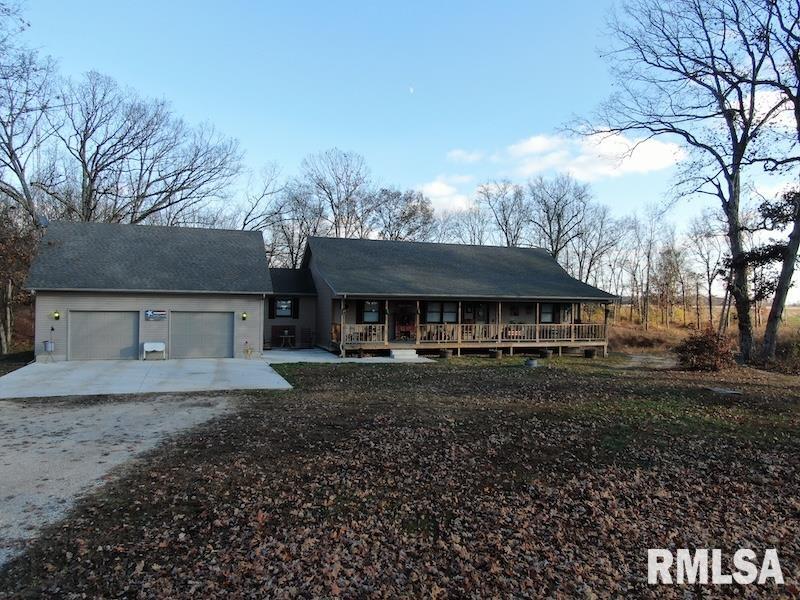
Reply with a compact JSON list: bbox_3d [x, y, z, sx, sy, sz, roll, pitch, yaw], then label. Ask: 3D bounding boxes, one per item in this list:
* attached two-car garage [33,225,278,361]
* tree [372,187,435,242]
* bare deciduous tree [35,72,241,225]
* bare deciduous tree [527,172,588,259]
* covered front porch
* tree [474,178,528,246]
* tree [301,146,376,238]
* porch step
[{"bbox_3d":[-12.158,-0.560,28.863,10.020,6.500,8.750,1,0,-18],"label":"attached two-car garage"},{"bbox_3d":[0.334,-3.531,49.950,5.769,13.041,5.769,1,0,0],"label":"tree"},{"bbox_3d":[-19.510,-7.058,40.925,15.226,19.518,15.226,1,0,0],"label":"bare deciduous tree"},{"bbox_3d":[13.835,-3.978,48.945,5.477,14.217,5.477,1,0,0],"label":"bare deciduous tree"},{"bbox_3d":[3.934,1.418,29.005,14.950,2.900,2.650,1,0,-18],"label":"covered front porch"},{"bbox_3d":[9.713,-4.247,52.943,4.968,14.726,4.968,1,0,0],"label":"tree"},{"bbox_3d":[-6.163,-5.768,52.933,7.262,17.417,7.262,1,0,0],"label":"tree"},{"bbox_3d":[0.245,2.566,26.220,1.280,0.420,0.650,1,0,-18],"label":"porch step"}]

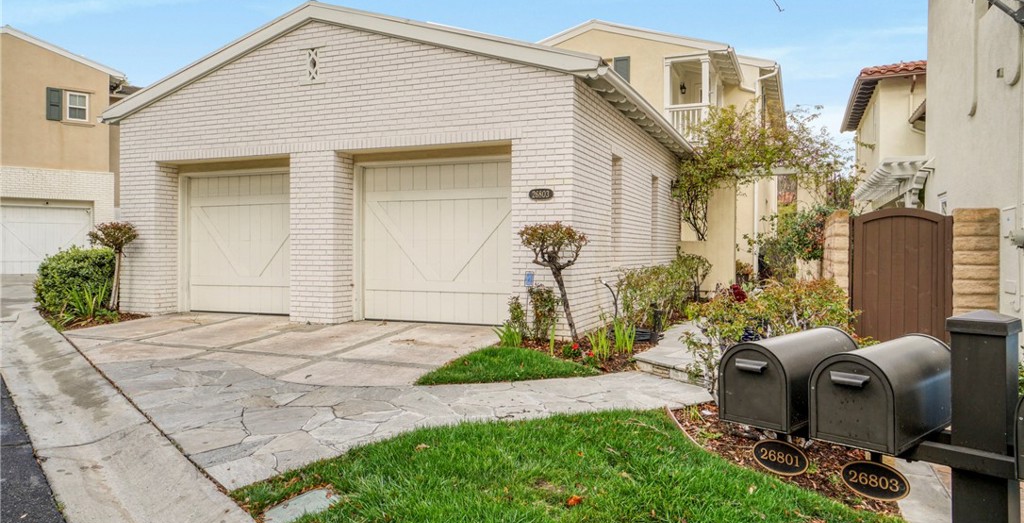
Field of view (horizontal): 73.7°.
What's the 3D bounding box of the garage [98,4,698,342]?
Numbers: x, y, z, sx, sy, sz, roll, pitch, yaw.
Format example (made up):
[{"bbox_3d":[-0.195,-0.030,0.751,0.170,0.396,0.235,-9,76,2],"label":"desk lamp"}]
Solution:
[{"bbox_3d":[-1.225,-1.367,12.740,7.956,4.345,7.878,0,1,23],"label":"garage"}]

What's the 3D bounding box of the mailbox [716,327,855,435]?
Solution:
[{"bbox_3d":[0.823,0.325,1.998,0.518,0.220,0.193,-1,1,-44],"label":"mailbox"}]

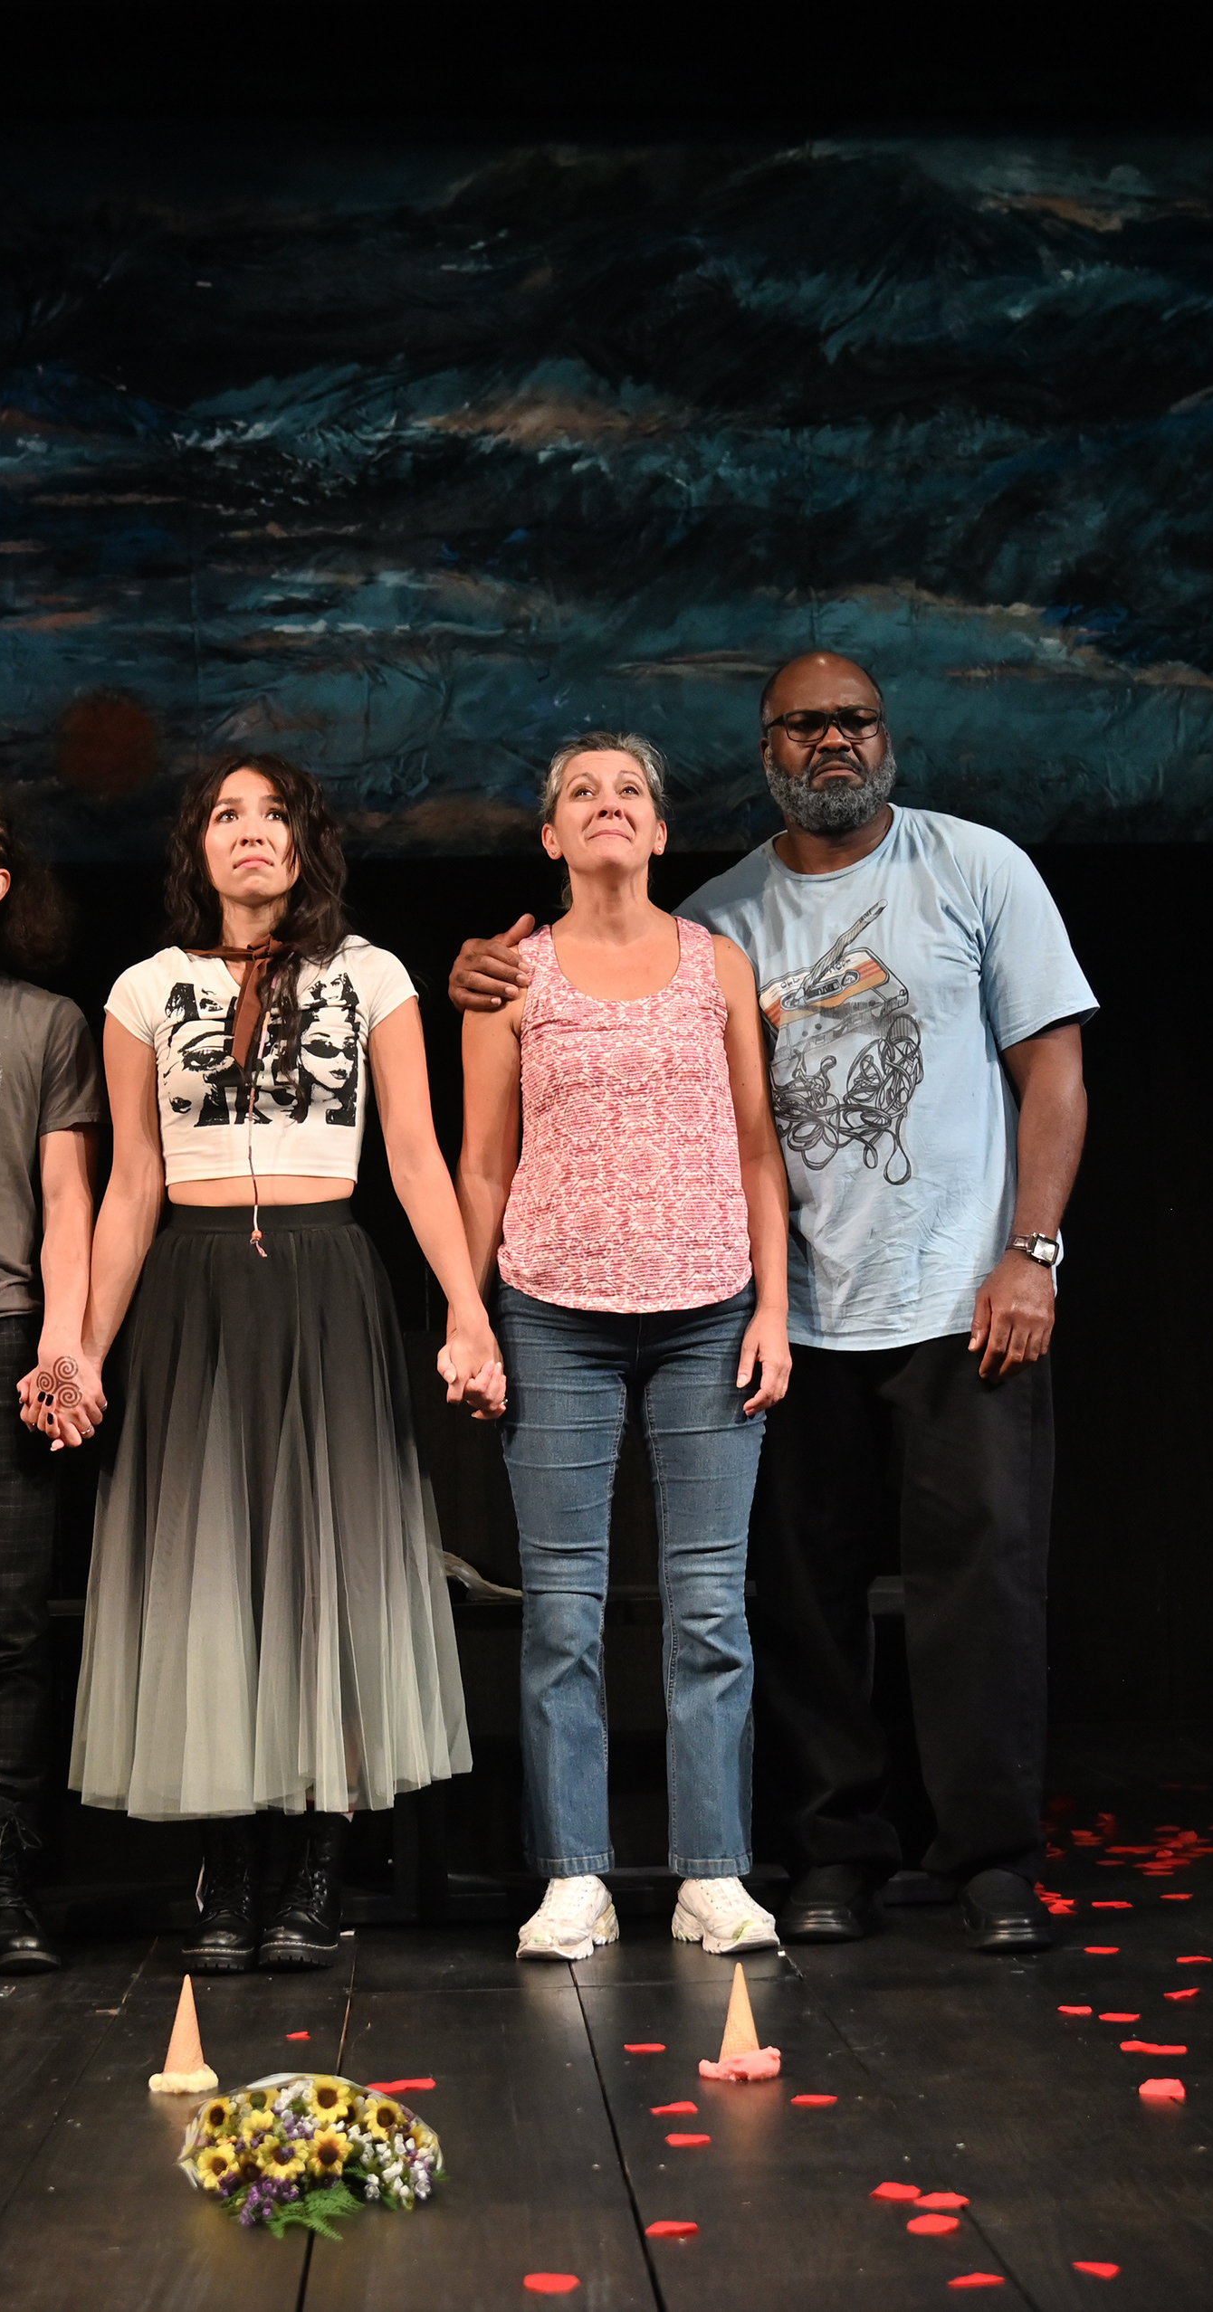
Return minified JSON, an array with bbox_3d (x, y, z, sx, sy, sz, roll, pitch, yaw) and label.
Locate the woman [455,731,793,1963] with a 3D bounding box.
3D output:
[{"bbox_3d":[0.023,0.245,4.689,0.485,1.730,0.330,-2,-5,2],"label":"woman"}]

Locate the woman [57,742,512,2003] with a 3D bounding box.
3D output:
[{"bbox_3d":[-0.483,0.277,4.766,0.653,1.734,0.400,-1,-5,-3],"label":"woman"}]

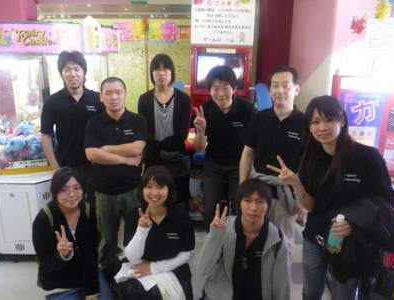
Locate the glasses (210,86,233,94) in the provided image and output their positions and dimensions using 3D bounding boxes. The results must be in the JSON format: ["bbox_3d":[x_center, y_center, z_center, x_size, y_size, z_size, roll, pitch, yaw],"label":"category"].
[{"bbox_3d":[0.158,-0.382,2.210,0.145,0.045,0.125,-2,26,13],"label":"glasses"}]

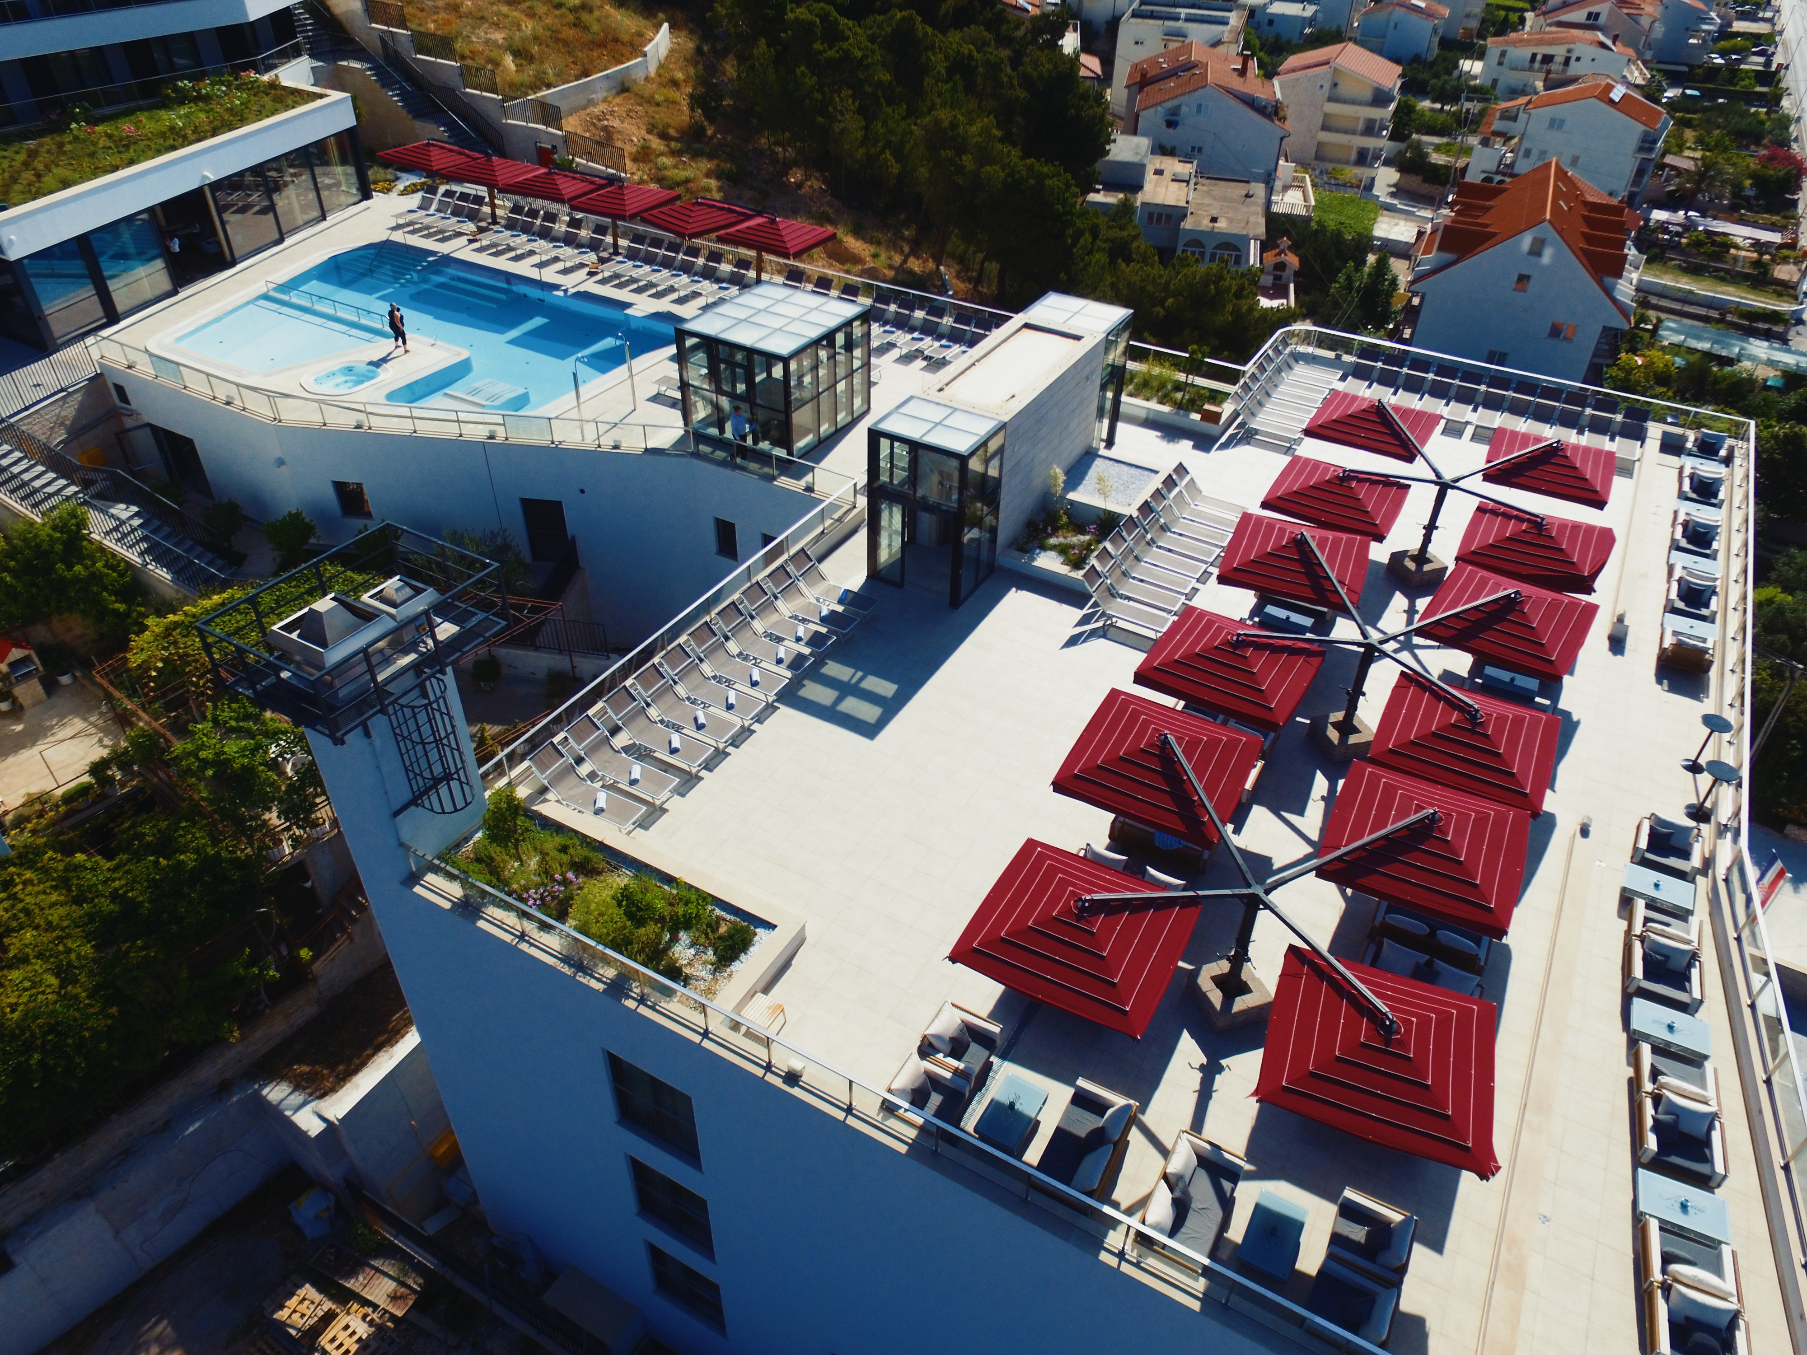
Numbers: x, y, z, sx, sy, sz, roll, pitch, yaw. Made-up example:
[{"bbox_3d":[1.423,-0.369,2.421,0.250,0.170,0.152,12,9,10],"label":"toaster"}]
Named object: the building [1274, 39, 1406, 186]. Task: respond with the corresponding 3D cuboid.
[{"bbox_3d":[47.124,-62.655,115.730,11.800,11.500,14.000,18,43,20],"label":"building"}]

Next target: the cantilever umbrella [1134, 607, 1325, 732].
[{"bbox_3d":[6.739,-0.442,21.287,3.000,0.700,3.050,21,41,21],"label":"cantilever umbrella"}]

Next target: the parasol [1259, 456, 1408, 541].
[{"bbox_3d":[10.476,-4.573,24.988,2.750,0.600,2.750,22,44,24],"label":"parasol"}]

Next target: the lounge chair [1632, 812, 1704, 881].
[{"bbox_3d":[14.843,3.340,20.322,0.930,0.730,0.930,21,43,23],"label":"lounge chair"}]

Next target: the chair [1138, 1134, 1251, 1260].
[{"bbox_3d":[3.934,7.175,14.237,0.930,0.740,1.720,19,40,19],"label":"chair"}]

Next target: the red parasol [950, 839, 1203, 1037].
[{"bbox_3d":[2.635,3.568,15.361,2.750,0.600,2.750,20,43,22],"label":"red parasol"}]

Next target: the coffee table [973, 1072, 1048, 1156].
[{"bbox_3d":[1.638,6.731,15.924,0.670,0.400,1.120,23,44,24],"label":"coffee table"}]

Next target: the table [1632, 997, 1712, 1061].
[{"bbox_3d":[12.414,5.800,16.986,1.100,0.440,0.710,17,39,16],"label":"table"}]

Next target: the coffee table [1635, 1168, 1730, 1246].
[{"bbox_3d":[11.324,7.753,15.233,1.120,0.420,0.670,17,41,19],"label":"coffee table"}]

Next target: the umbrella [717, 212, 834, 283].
[{"bbox_3d":[-4.860,-16.289,40.530,3.400,3.000,3.400,23,42,23],"label":"umbrella"}]

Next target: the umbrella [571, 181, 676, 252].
[{"bbox_3d":[-11.698,-18.991,43.852,3.000,2.750,3.000,21,43,23],"label":"umbrella"}]

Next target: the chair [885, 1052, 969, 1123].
[{"bbox_3d":[0.377,6.415,16.061,0.920,0.700,0.930,23,44,24],"label":"chair"}]

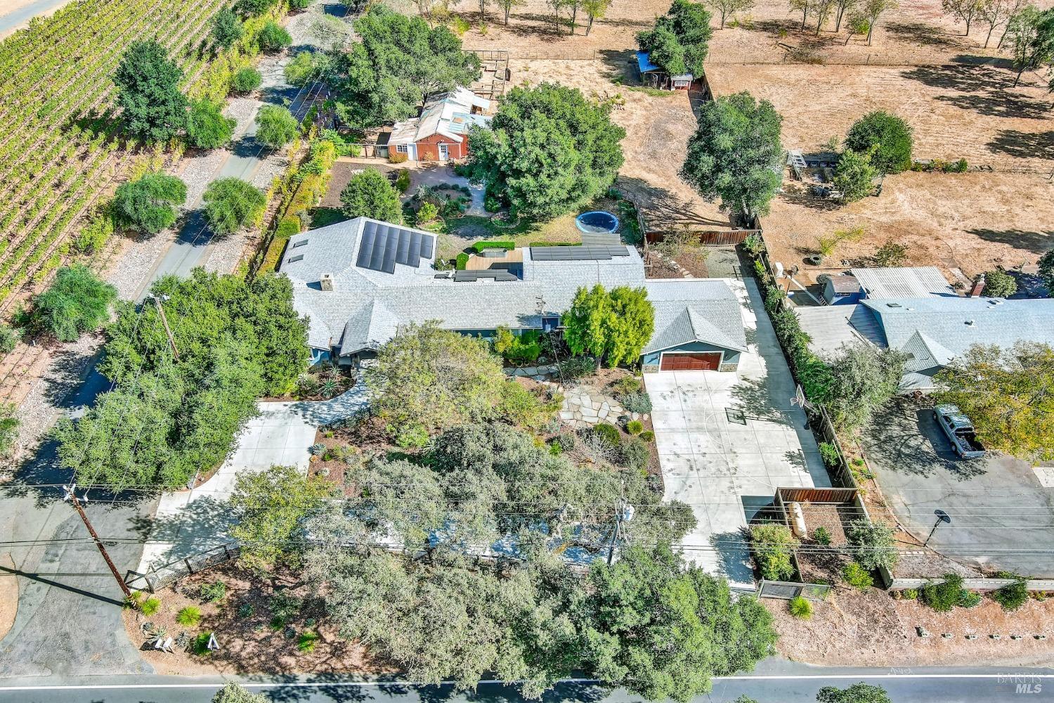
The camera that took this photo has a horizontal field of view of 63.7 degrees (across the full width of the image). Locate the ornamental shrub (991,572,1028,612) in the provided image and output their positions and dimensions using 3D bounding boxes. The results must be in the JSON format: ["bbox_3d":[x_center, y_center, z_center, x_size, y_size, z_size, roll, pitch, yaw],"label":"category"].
[{"bbox_3d":[31.775,15.842,55.925,1.950,2.200,2.000,0,43,-3],"label":"ornamental shrub"}]

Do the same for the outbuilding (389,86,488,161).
[{"bbox_3d":[-9.744,-26.775,99.204,11.000,3.500,12.000,3,43,1],"label":"outbuilding"}]

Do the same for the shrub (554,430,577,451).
[{"bbox_3d":[2.890,6.609,64.023,1.600,1.100,1.550,-1,42,-1],"label":"shrub"}]

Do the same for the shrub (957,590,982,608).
[{"bbox_3d":[28.617,15.963,54.948,1.420,0.950,1.420,-1,42,-1],"label":"shrub"}]

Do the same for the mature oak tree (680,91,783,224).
[{"bbox_3d":[20.350,-19.125,84.681,9.800,13.600,9.700,0,43,-3],"label":"mature oak tree"}]

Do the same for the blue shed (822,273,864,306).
[{"bbox_3d":[28.880,-5.495,77.898,2.400,2.350,2.150,-1,42,-1],"label":"blue shed"}]

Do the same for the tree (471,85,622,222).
[{"bbox_3d":[2.068,-21.347,87.378,16.300,11.000,16.000,-1,42,-1],"label":"tree"}]

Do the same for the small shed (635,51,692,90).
[{"bbox_3d":[17.562,-36.674,110.372,6.300,3.000,6.300,-1,42,-1],"label":"small shed"}]

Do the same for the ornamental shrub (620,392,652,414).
[{"bbox_3d":[8.670,3.836,67.184,2.500,1.050,2.100,-1,42,-1],"label":"ornamental shrub"}]

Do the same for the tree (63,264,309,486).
[{"bbox_3d":[-25.327,1.126,63.429,16.300,9.500,18.000,-1,42,-1],"label":"tree"}]

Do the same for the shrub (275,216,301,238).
[{"bbox_3d":[-24.145,-12.641,86.003,2.460,2.200,2.460,-1,42,-1],"label":"shrub"}]

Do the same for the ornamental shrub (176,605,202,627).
[{"bbox_3d":[-21.404,16.762,53.832,1.500,1.050,1.450,0,43,-3],"label":"ornamental shrub"}]

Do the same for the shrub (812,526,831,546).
[{"bbox_3d":[20.611,12.873,59.364,1.300,1.300,1.250,0,43,-3],"label":"shrub"}]

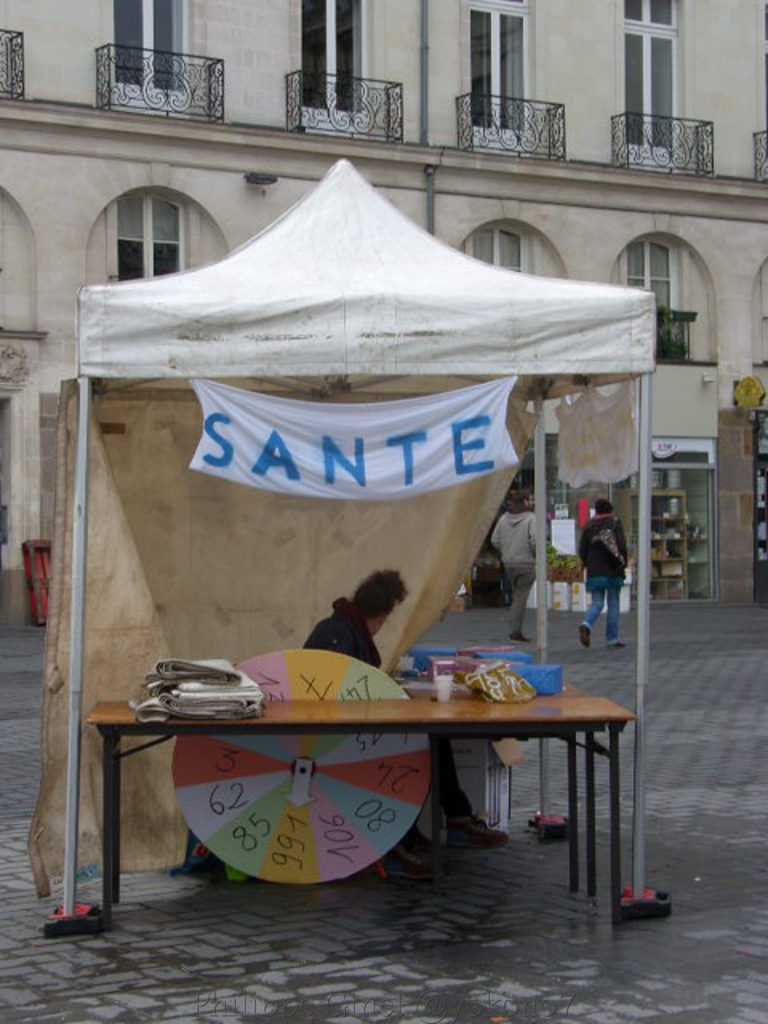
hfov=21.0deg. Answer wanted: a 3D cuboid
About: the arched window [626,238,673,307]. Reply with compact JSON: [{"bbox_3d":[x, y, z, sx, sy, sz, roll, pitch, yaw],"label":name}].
[{"bbox_3d":[4.679,-3.846,36.667,1.180,1.950,0.150,0,-1,-32],"label":"arched window"}]

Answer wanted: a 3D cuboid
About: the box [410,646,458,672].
[{"bbox_3d":[0.234,0.693,9.600,0.230,0.115,0.220,-1,-1,3],"label":"box"}]

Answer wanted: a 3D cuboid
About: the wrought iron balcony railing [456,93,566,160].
[{"bbox_3d":[2.134,-6.350,34.414,1.882,0.945,0.442,0,-1,-32],"label":"wrought iron balcony railing"}]

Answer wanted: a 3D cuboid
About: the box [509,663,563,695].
[{"bbox_3d":[0.640,0.703,8.640,0.200,0.115,0.200,-1,-1,14],"label":"box"}]

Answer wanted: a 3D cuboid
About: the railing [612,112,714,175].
[{"bbox_3d":[4.870,-6.351,36.123,1.882,0.945,0.442,0,-1,-32],"label":"railing"}]

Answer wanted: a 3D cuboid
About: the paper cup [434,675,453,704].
[{"bbox_3d":[0.238,0.702,8.200,0.074,0.106,0.074,0,-1,0],"label":"paper cup"}]

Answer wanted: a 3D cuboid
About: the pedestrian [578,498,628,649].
[{"bbox_3d":[2.481,0.678,23.400,0.480,1.650,0.480,-1,-1,31],"label":"pedestrian"}]

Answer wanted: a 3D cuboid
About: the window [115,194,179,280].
[{"bbox_3d":[-3.604,-3.849,31.494,1.155,1.950,0.150,0,-1,-32],"label":"window"}]

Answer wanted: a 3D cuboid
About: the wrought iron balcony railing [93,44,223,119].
[{"bbox_3d":[-3.340,-6.346,30.995,1.882,0.945,0.442,0,-1,-32],"label":"wrought iron balcony railing"}]

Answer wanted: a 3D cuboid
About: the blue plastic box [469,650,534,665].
[{"bbox_3d":[0.529,0.681,9.250,0.240,0.115,0.220,-1,-1,14],"label":"blue plastic box"}]

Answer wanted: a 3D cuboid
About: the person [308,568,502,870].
[{"bbox_3d":[0.106,0.884,9.000,0.850,1.270,0.660,0,-1,-6],"label":"person"}]

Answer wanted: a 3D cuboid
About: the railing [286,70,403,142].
[{"bbox_3d":[-0.603,-6.348,32.705,1.882,0.945,0.442,0,-1,-32],"label":"railing"}]

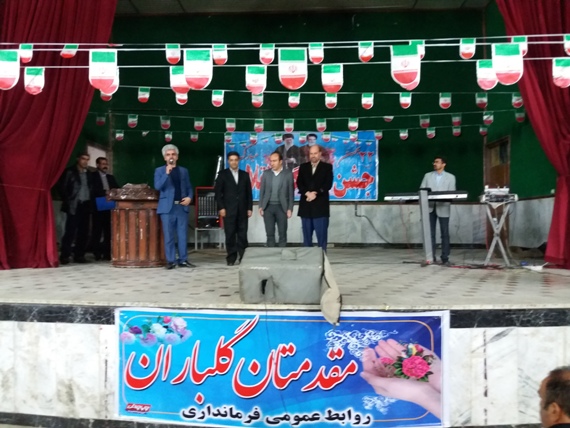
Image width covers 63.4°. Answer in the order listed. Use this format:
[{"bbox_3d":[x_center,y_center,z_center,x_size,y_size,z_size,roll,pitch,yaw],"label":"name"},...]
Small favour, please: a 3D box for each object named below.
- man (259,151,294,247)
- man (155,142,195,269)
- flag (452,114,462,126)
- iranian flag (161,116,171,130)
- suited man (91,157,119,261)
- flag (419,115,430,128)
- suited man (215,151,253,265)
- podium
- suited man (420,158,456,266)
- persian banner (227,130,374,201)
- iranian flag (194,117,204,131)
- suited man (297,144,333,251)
[{"bbox_3d":[-0.131,-0.090,7.080,0.530,1.723,0.340,0,-1,2],"label":"man"},{"bbox_3d":[-1.571,-0.109,6.560,0.550,1.753,0.420,0,-1,-16],"label":"man"},{"bbox_3d":[2.988,-1.623,8.000,0.166,0.215,0.020,0,-1,4],"label":"flag"},{"bbox_3d":[-2.091,-1.593,8.100,0.170,0.230,0.020,0,-1,4],"label":"iranian flag"},{"bbox_3d":[-3.041,-0.087,7.750,0.520,1.725,0.400,1,-1,-36],"label":"suited man"},{"bbox_3d":[2.435,-1.599,8.000,0.172,0.220,0.020,0,-1,4],"label":"flag"},{"bbox_3d":[-0.782,-0.090,7.070,0.560,1.723,0.350,0,-1,-6],"label":"suited man"},{"bbox_3d":[-2.175,0.167,6.850,0.900,1.200,0.650,0,-1,0],"label":"podium"},{"bbox_3d":[2.496,-0.074,7.500,0.560,1.696,0.400,0,-1,17],"label":"suited man"},{"bbox_3d":[0.373,-1.060,10.250,3.400,1.520,0.030,0,-1,4],"label":"persian banner"},{"bbox_3d":[-1.498,-1.571,8.100,0.170,0.230,0.020,0,-1,4],"label":"iranian flag"},{"bbox_3d":[0.443,-0.133,6.920,0.540,1.807,0.380,0,-1,6],"label":"suited man"}]

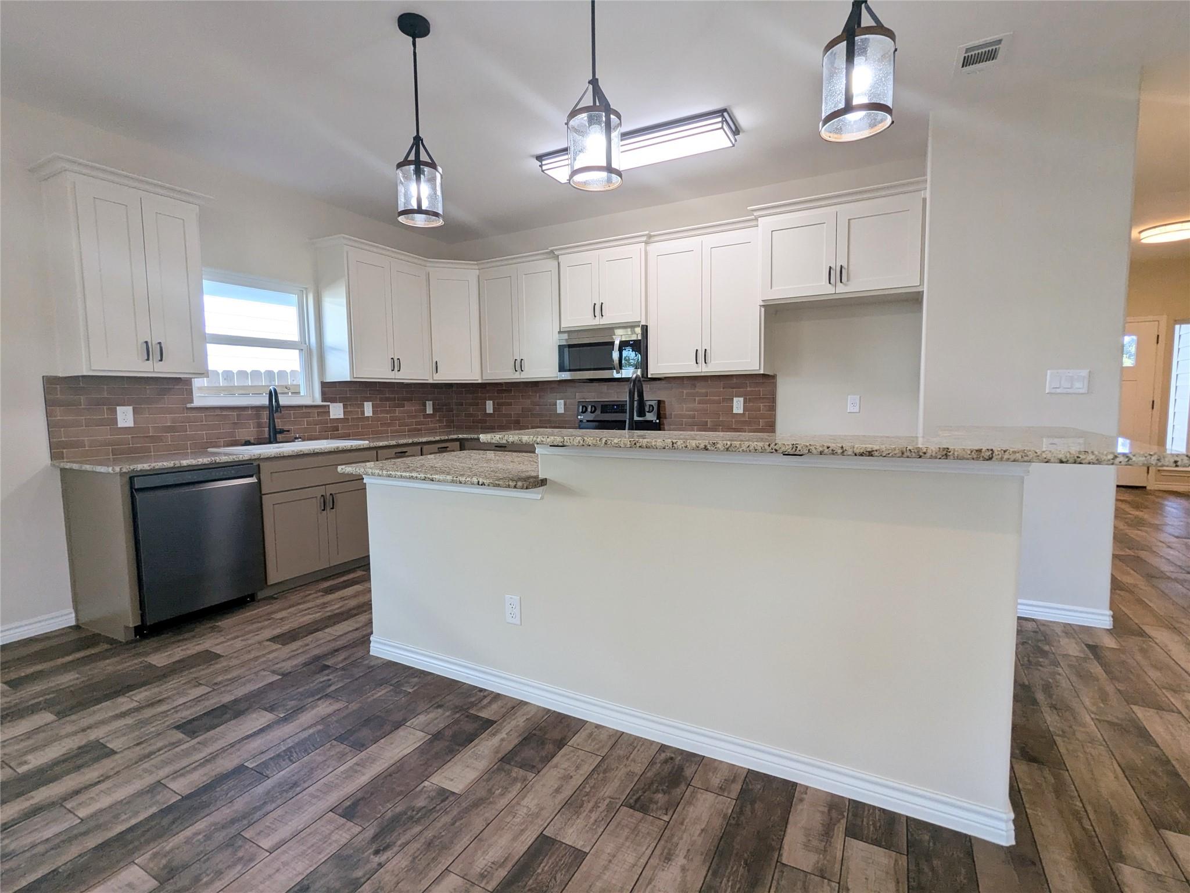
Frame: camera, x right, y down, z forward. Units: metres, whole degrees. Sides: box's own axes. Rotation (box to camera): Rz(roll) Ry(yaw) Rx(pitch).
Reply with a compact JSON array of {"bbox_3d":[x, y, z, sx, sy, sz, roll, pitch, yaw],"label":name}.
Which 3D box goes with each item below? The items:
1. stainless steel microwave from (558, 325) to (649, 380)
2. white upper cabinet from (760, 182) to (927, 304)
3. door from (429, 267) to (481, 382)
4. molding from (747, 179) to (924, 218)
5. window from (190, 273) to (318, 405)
[{"bbox_3d":[0.124,-0.749,4.517,0.755,0.400,0.430,2,6,28],"label":"stainless steel microwave"},{"bbox_3d":[1.594,-1.256,3.599,0.939,0.620,0.384,2,6,28],"label":"white upper cabinet"},{"bbox_3d":[-1.262,-1.087,4.968,0.420,0.967,0.030,-2,5,-18],"label":"door"},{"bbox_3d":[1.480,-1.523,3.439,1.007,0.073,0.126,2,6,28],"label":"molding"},{"bbox_3d":[-2.412,-0.742,3.913,0.110,0.875,0.902,2,6,28],"label":"window"}]

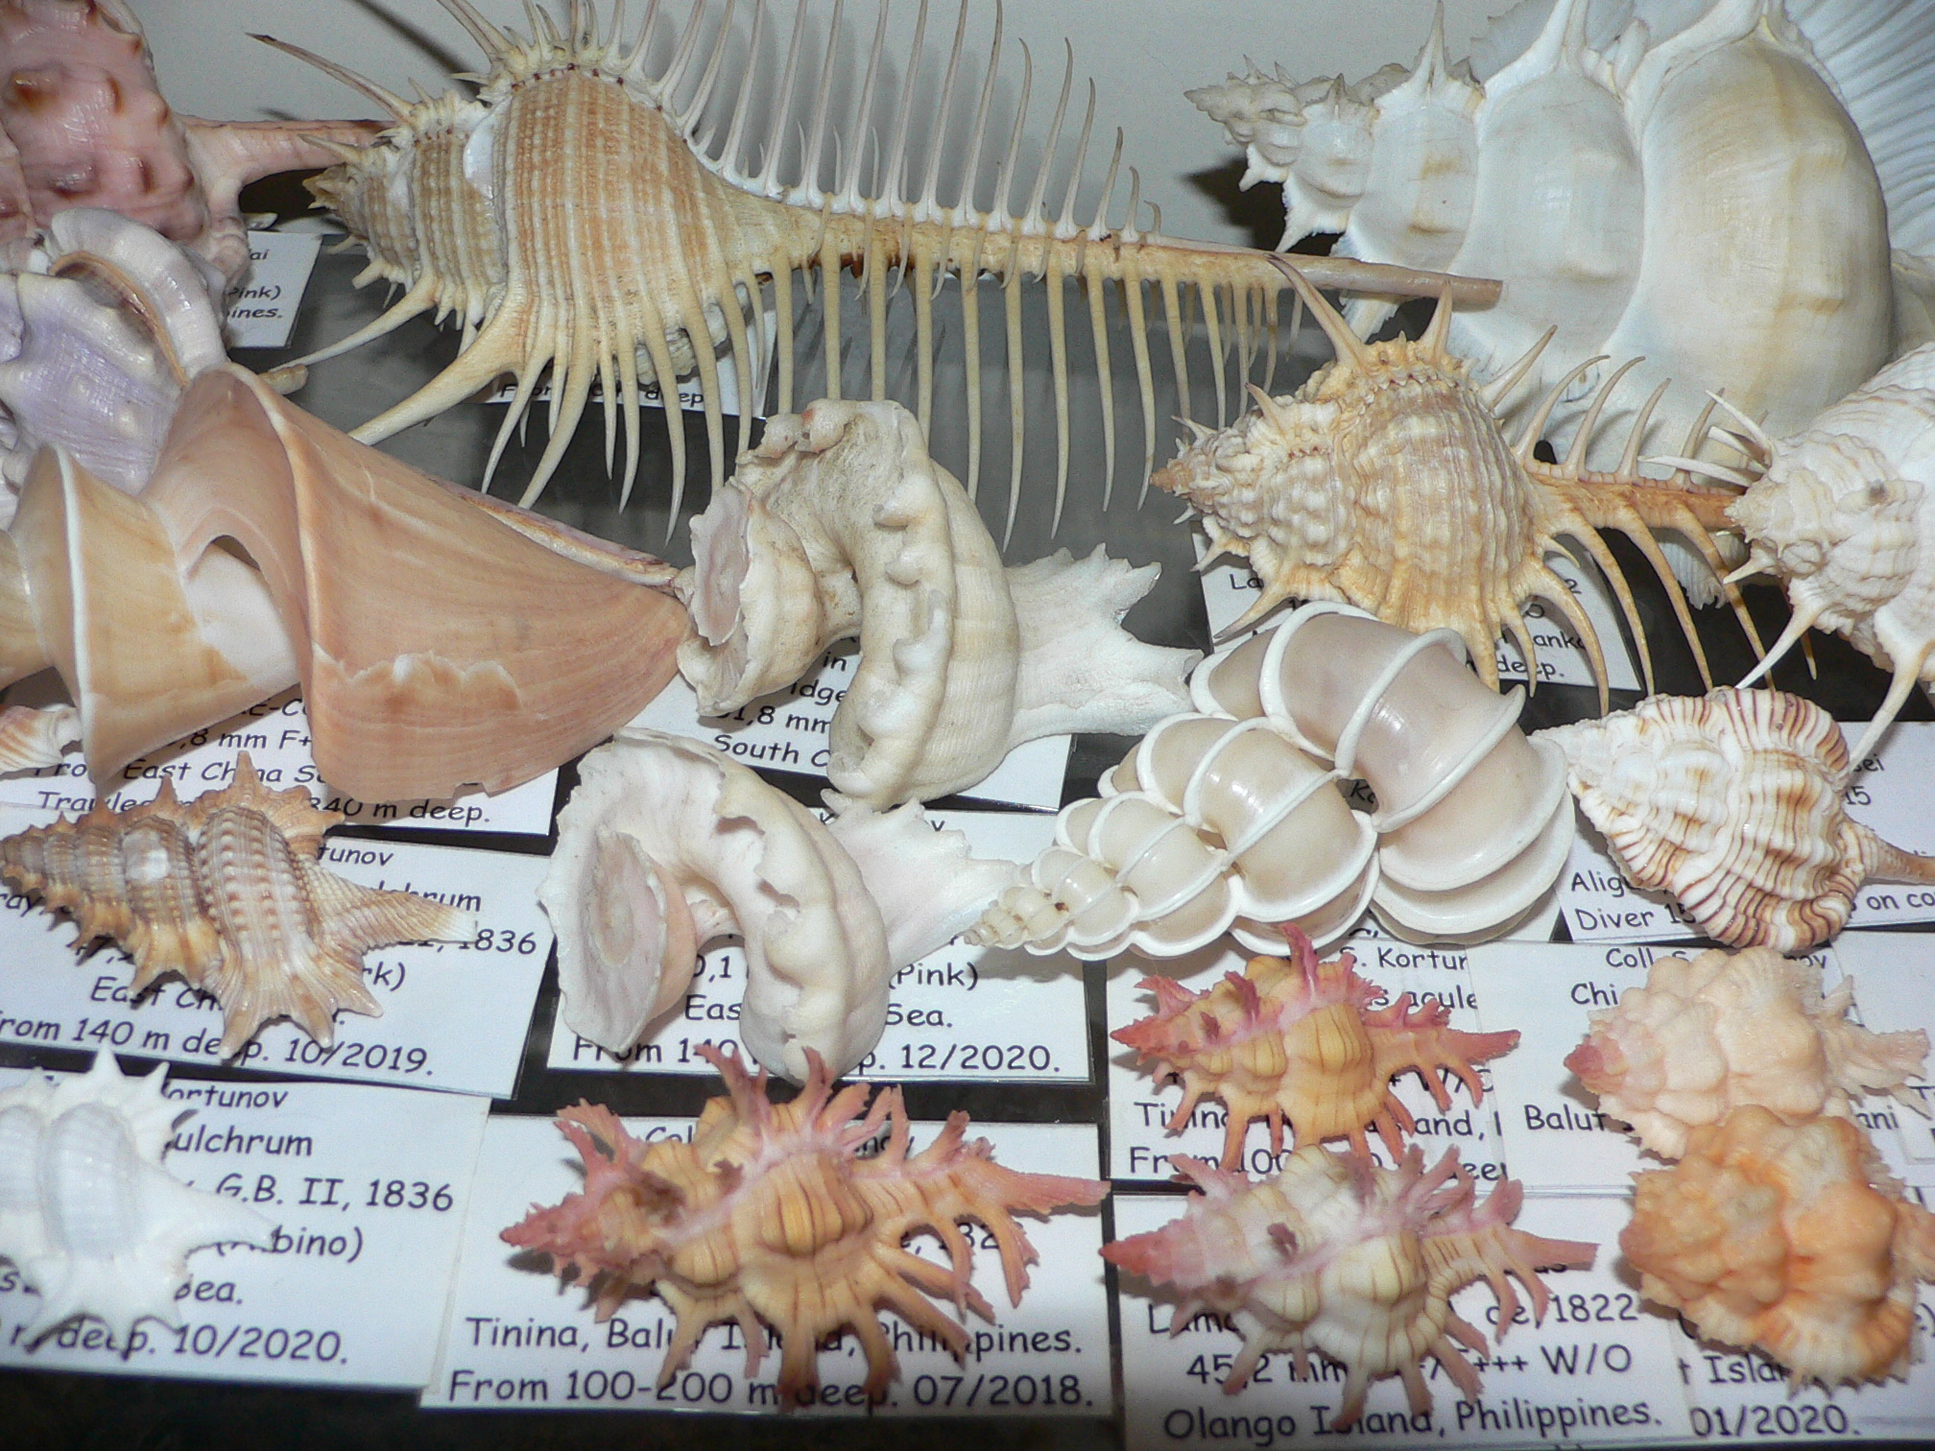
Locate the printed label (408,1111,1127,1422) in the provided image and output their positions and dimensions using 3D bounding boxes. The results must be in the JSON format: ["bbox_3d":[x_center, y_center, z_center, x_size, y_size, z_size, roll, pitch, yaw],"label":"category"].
[{"bbox_3d":[-0.018,0.051,0.187,0.062,0.001,0.031,0,46,1],"label":"printed label"}]

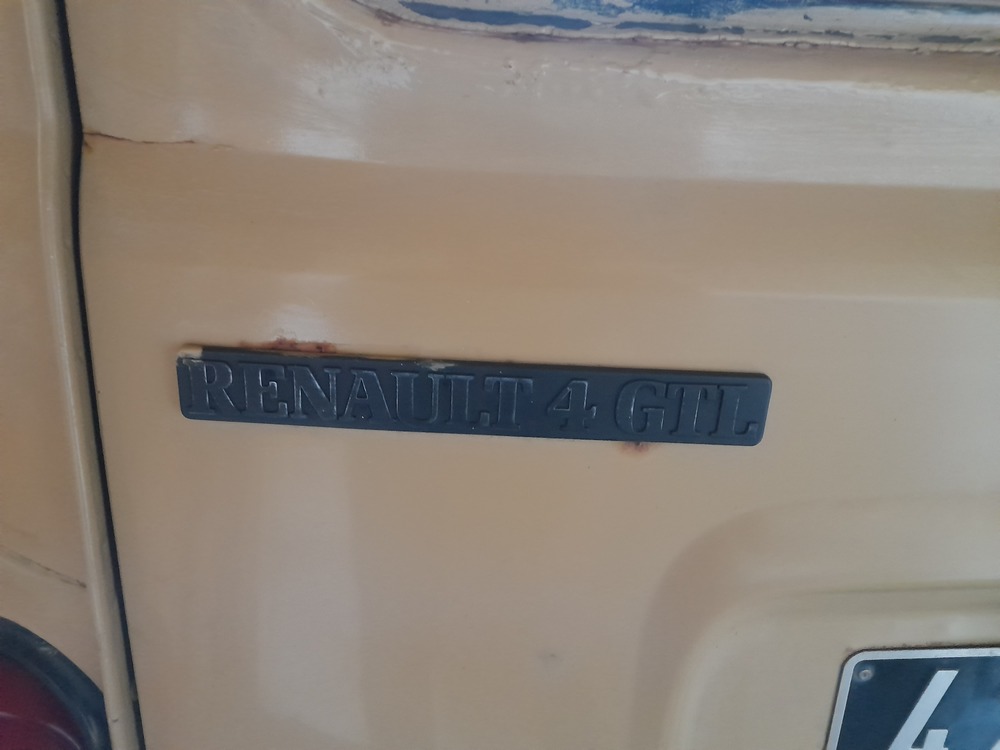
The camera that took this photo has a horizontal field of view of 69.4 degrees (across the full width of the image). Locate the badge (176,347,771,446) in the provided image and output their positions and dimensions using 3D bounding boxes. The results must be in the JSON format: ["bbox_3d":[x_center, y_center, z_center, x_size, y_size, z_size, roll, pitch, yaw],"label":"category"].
[{"bbox_3d":[-0.009,0.008,0.261,0.210,0.026,0.007,3,17,0],"label":"badge"}]

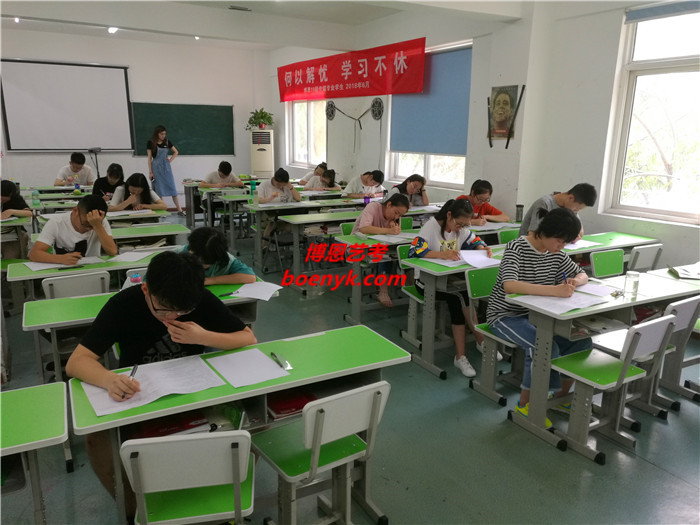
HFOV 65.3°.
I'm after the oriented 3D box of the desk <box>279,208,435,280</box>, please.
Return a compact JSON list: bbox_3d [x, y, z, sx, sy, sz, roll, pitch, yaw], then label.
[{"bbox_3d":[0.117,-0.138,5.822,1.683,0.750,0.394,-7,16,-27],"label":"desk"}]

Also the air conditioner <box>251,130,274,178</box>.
[{"bbox_3d":[-1.823,-1.980,11.415,0.472,1.558,0.322,0,14,-5],"label":"air conditioner"}]

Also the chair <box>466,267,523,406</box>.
[{"bbox_3d":[1.000,0.454,3.404,0.370,0.757,0.460,-6,16,-27],"label":"chair"}]

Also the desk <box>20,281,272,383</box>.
[{"bbox_3d":[-1.010,0.545,2.938,1.200,0.746,0.395,-7,16,-28],"label":"desk"}]

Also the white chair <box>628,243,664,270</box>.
[{"bbox_3d":[2.219,0.193,4.506,0.370,0.765,0.450,-6,16,-27],"label":"white chair"}]

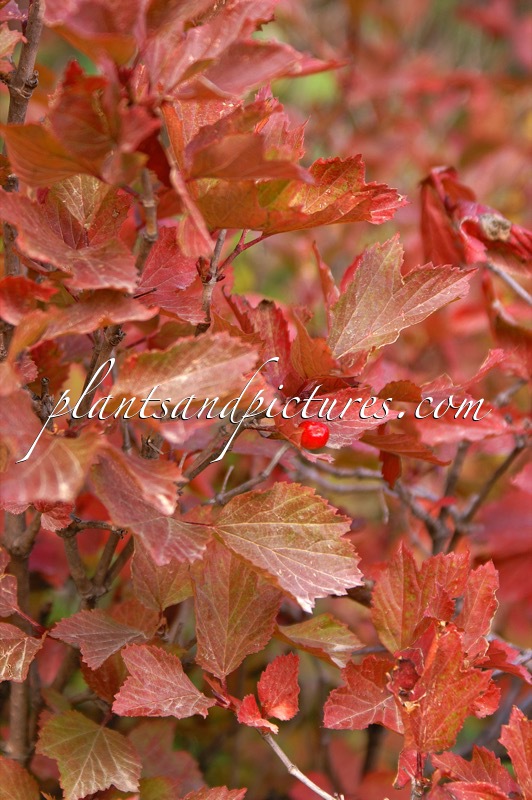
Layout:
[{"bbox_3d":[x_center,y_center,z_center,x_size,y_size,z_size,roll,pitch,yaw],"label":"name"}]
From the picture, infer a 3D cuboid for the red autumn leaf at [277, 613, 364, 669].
[{"bbox_3d":[0.021,0.091,0.756,0.033,0.011,0.023,9,37,-7],"label":"red autumn leaf"}]

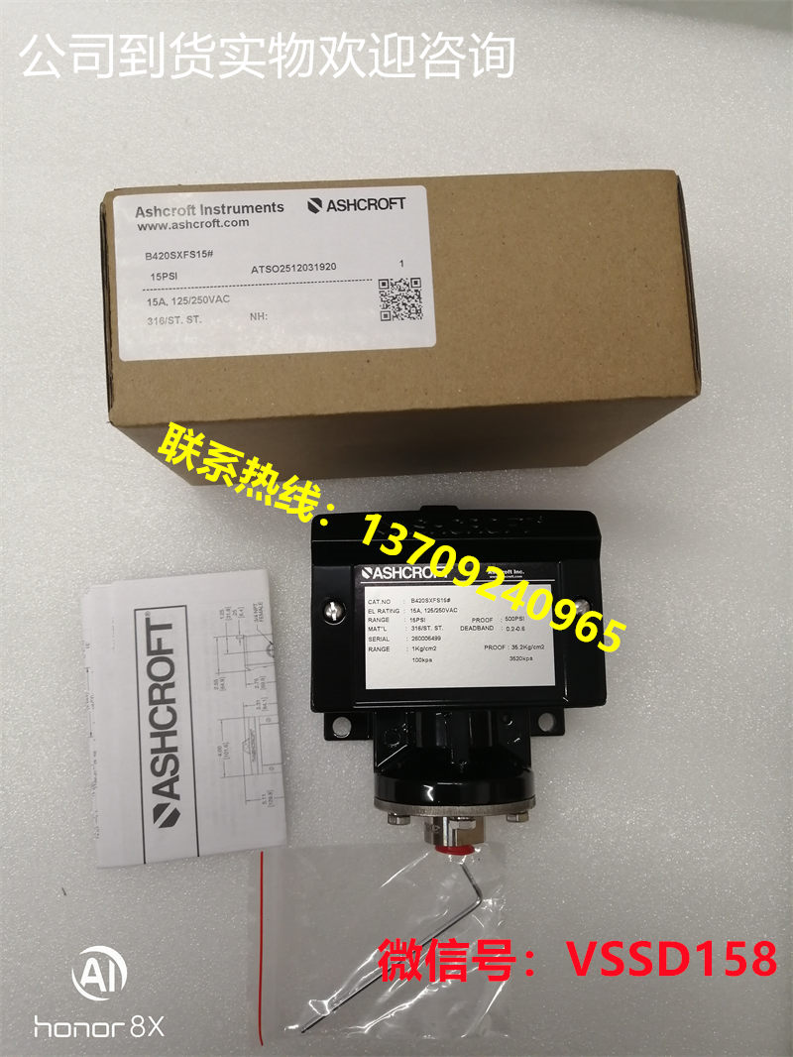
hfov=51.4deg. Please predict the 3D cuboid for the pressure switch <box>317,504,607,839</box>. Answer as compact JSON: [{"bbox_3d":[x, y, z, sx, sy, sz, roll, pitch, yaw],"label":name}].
[{"bbox_3d":[0.022,0.056,0.310,0.102,0.065,0.123,-1,85,-3],"label":"pressure switch"}]

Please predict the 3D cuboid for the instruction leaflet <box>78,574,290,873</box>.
[{"bbox_3d":[-0.084,0.074,0.326,0.072,0.003,0.109,-5,85,-3],"label":"instruction leaflet"}]

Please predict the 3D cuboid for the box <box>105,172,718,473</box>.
[{"bbox_3d":[-0.001,-0.061,0.293,0.167,0.118,0.068,-3,85,-3],"label":"box"}]

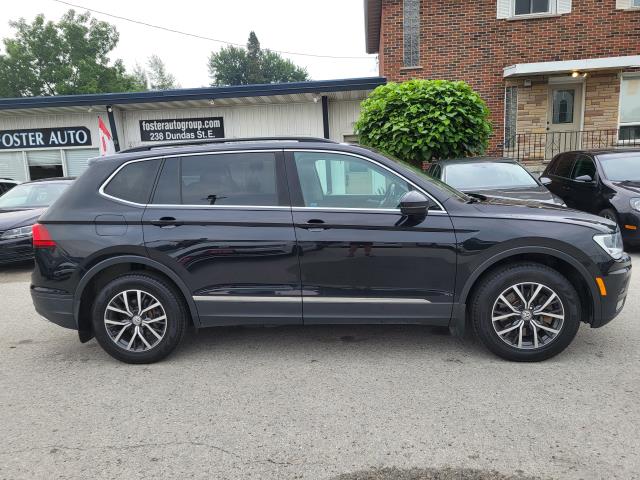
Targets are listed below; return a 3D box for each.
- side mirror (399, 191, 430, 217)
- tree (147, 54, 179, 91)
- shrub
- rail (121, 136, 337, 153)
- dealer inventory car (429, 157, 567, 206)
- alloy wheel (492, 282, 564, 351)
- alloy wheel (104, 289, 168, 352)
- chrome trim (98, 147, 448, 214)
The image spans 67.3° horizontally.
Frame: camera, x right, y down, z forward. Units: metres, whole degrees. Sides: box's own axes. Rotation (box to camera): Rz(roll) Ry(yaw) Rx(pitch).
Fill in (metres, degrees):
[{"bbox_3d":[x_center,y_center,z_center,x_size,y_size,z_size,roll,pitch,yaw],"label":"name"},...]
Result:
[{"bbox_3d":[0.620,-0.243,3.196,0.180,0.180,0.230,-2,9,5],"label":"side mirror"},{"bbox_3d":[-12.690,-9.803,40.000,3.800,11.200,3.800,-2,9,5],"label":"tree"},{"bbox_3d":[2.347,-1.978,10.900,3.050,3.250,2.900,-2,9,5],"label":"shrub"},{"bbox_3d":[-0.691,-0.712,3.607,1.670,0.100,0.080,-2,9,5],"label":"rail"},{"bbox_3d":[2.808,-0.709,8.454,1.800,1.450,4.600,-1,9,7],"label":"dealer inventory car"},{"bbox_3d":[1.432,0.515,3.381,0.470,0.470,0.190,-2,9,5],"label":"alloy wheel"},{"bbox_3d":[-1.346,0.592,3.633,0.470,0.470,0.190,-2,9,5],"label":"alloy wheel"},{"bbox_3d":[-0.367,-0.390,3.431,2.480,0.500,0.200,-2,9,5],"label":"chrome trim"}]

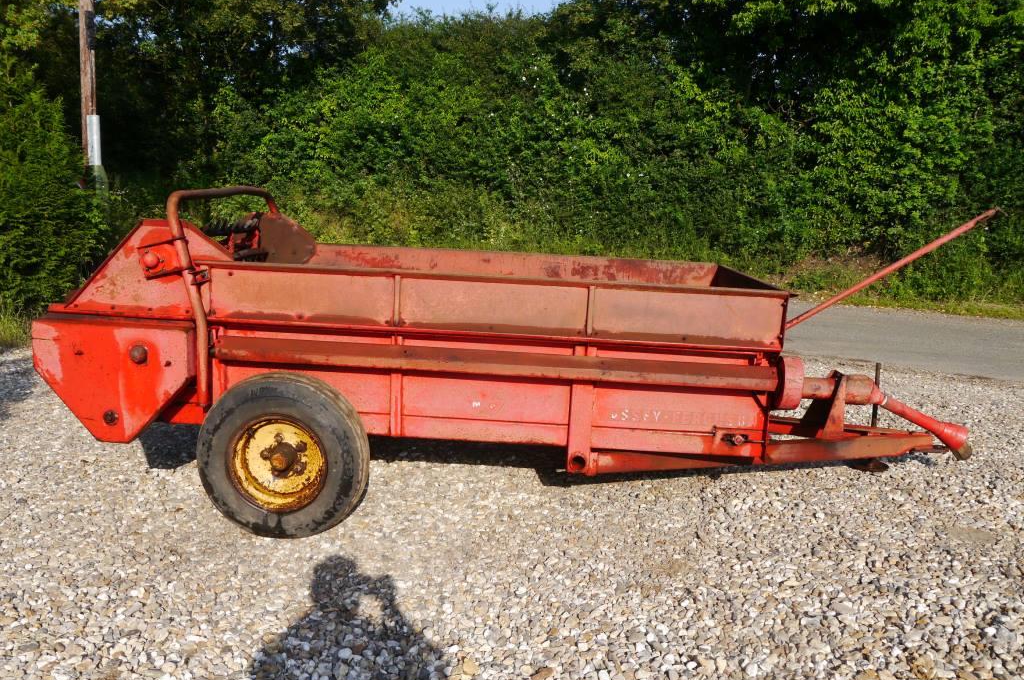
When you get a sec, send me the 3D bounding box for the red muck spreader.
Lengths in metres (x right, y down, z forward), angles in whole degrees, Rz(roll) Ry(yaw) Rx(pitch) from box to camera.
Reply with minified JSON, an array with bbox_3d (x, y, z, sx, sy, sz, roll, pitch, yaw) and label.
[{"bbox_3d":[0.185,0.012,4.339,4.620,1.520,1.470,2,11,0],"label":"red muck spreader"}]

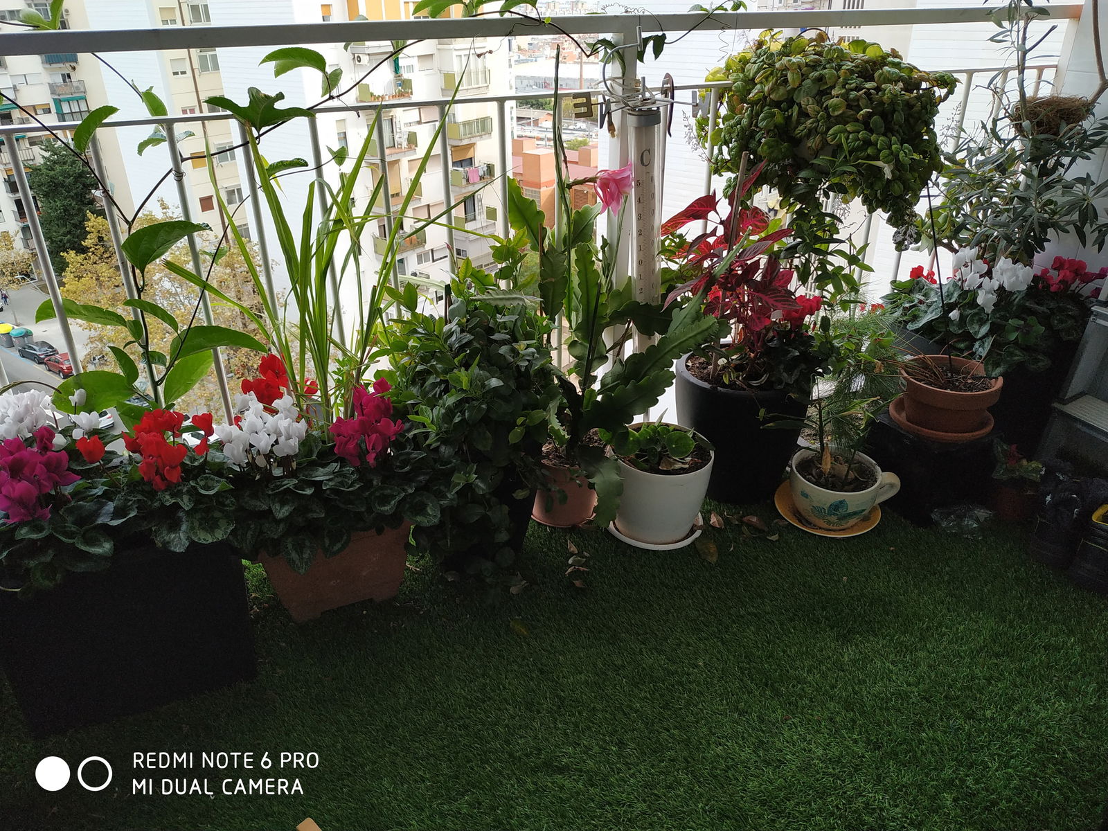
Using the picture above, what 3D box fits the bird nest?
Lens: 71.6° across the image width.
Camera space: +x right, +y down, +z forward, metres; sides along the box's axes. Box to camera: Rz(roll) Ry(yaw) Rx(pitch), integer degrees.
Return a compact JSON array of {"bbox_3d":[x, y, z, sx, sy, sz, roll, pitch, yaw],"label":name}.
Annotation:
[{"bbox_3d":[1.180,-0.712,1.819,0.165,0.078,0.165,-11,29,-19],"label":"bird nest"}]

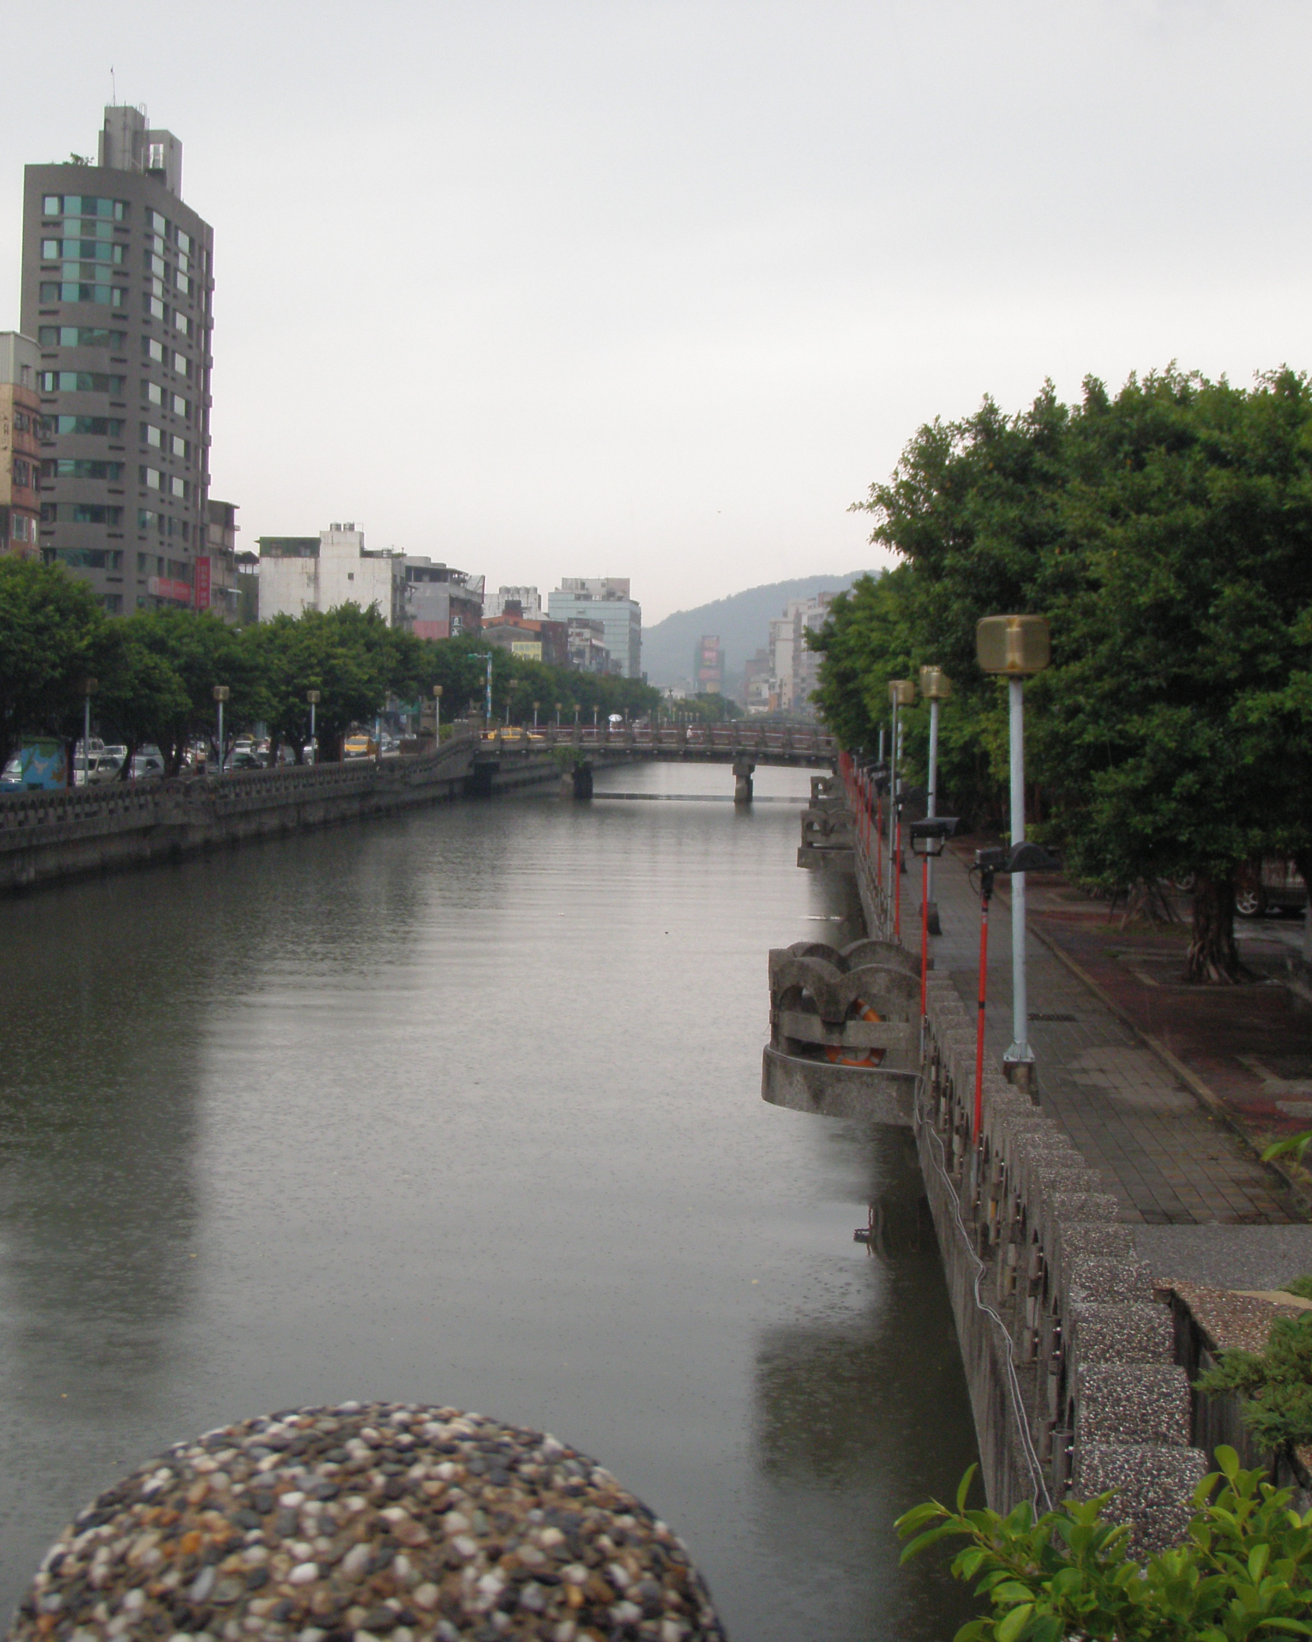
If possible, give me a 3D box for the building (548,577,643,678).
[{"bbox_3d":[-13.497,-35.780,521.016,18.000,32.459,22.000,1,3,4],"label":"building"}]

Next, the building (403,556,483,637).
[{"bbox_3d":[-29.824,-21.452,303.000,11.000,22.458,20.000,1,3,4],"label":"building"}]

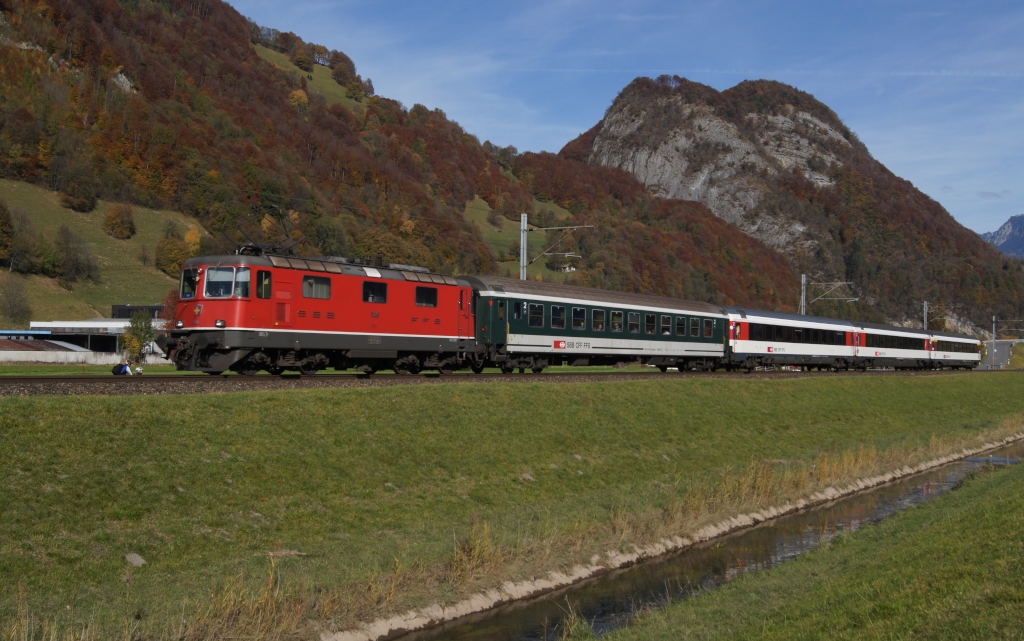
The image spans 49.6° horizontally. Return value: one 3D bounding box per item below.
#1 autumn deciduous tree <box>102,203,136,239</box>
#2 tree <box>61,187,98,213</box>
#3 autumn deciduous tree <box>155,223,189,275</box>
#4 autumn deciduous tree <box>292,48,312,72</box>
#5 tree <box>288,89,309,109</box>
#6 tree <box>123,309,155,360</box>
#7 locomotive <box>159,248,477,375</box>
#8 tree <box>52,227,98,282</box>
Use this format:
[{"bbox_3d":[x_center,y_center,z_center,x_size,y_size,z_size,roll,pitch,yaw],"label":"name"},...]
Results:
[{"bbox_3d":[-113.317,-28.870,320.000,9.816,10.393,9.816,0,-2,0],"label":"autumn deciduous tree"},{"bbox_3d":[-134.931,-37.662,345.000,11.205,8.093,11.205,0,-2,0],"label":"tree"},{"bbox_3d":[-87.295,-18.256,285.000,9.257,14.913,9.257,0,-2,0],"label":"autumn deciduous tree"},{"bbox_3d":[-145.539,-180.621,770.000,13.894,16.673,13.894,0,-2,0],"label":"autumn deciduous tree"},{"bbox_3d":[-132.908,-137.888,690.000,12.450,13.073,12.450,0,-2,0],"label":"tree"},{"bbox_3d":[-53.916,2.382,160.000,4.619,7.651,4.619,0,-2,0],"label":"tree"},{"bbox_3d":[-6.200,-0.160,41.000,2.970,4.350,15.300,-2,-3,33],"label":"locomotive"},{"bbox_3d":[-102.391,-15.482,260.000,10.790,13.136,10.790,0,-2,0],"label":"tree"}]

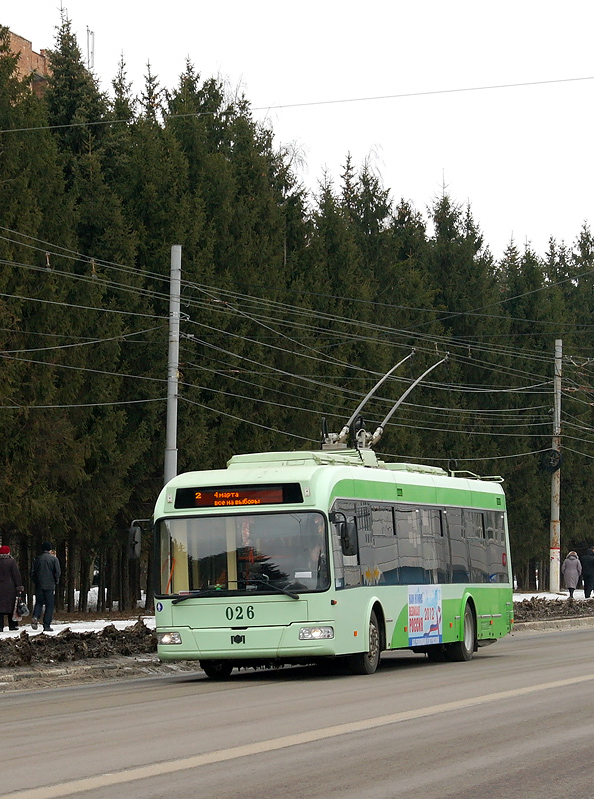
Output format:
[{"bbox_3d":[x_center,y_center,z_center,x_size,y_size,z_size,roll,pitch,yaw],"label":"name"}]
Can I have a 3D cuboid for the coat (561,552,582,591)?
[{"bbox_3d":[9.472,5.896,88.300,0.680,1.300,0.450,0,-3,18],"label":"coat"}]

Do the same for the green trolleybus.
[{"bbox_3d":[0.886,2.580,40.300,2.550,3.200,11.600,-3,-4,17],"label":"green trolleybus"}]

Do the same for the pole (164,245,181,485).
[{"bbox_3d":[-2.959,0.725,61.000,0.300,8.800,0.300,0,-4,19],"label":"pole"}]

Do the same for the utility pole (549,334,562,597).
[{"bbox_3d":[9.510,2.427,93.763,0.350,9.250,0.350,0,-3,20],"label":"utility pole"}]

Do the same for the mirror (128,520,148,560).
[{"bbox_3d":[-2.270,2.001,36.400,0.270,0.560,0.200,-4,-5,35],"label":"mirror"}]

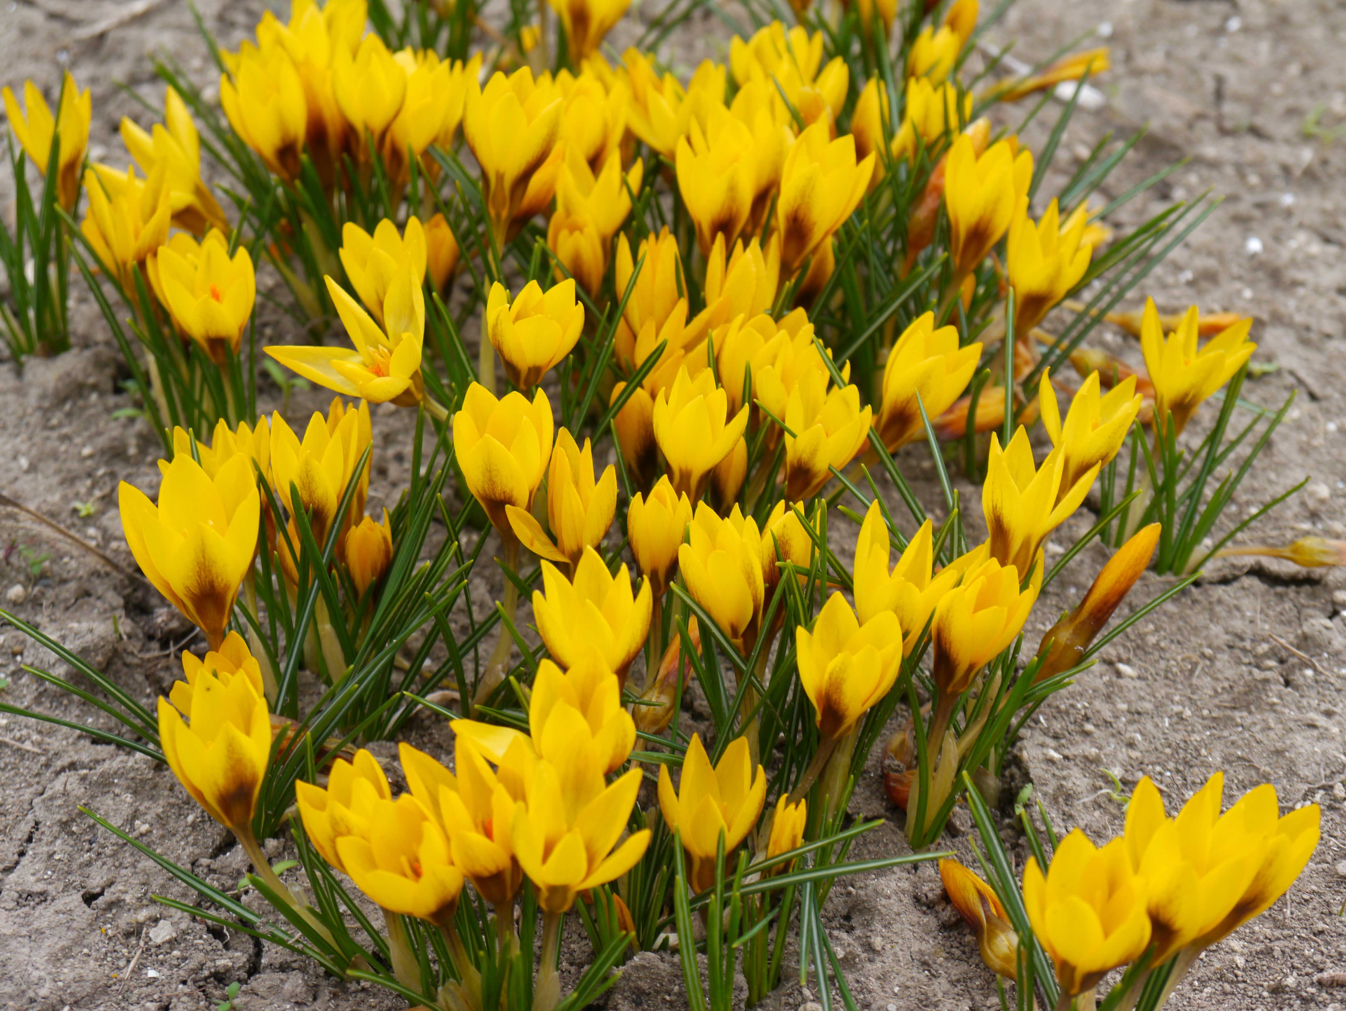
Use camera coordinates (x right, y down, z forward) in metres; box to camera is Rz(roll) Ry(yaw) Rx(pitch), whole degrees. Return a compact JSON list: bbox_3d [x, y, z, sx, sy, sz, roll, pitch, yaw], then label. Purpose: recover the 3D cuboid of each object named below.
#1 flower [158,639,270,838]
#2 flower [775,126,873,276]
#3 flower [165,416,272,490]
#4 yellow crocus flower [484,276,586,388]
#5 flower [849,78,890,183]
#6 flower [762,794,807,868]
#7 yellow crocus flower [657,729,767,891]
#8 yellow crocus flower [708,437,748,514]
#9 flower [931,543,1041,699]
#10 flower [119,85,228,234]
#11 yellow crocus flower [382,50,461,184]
[{"bbox_3d":[-0.113,0.059,0.688,0.026,0.045,0.029,-12,39,8],"label":"flower"},{"bbox_3d":[0.052,-0.102,0.971,0.031,0.052,0.031,11,37,-9],"label":"flower"},{"bbox_3d":[-0.145,-0.003,0.905,0.034,0.041,0.034,0,38,0],"label":"flower"},{"bbox_3d":[-0.040,-0.047,0.805,0.029,0.030,0.028,0,37,0],"label":"yellow crocus flower"},{"bbox_3d":[0.068,-0.125,0.945,0.017,0.039,0.017,-3,32,2],"label":"flower"},{"bbox_3d":[0.025,0.077,0.650,0.010,0.024,0.009,8,36,-6],"label":"flower"},{"bbox_3d":[0.011,0.089,0.780,0.030,0.043,0.030,0,38,0],"label":"yellow crocus flower"},{"bbox_3d":[0.017,-0.009,0.940,0.017,0.031,0.017,4,38,0],"label":"yellow crocus flower"},{"bbox_3d":[0.079,0.032,0.706,0.025,0.039,0.025,15,31,-9],"label":"flower"},{"bbox_3d":[-0.179,-0.123,1.030,0.034,0.045,0.034,-25,35,0],"label":"flower"},{"bbox_3d":[-0.097,-0.145,1.070,0.031,0.046,0.031,8,38,0],"label":"yellow crocus flower"}]

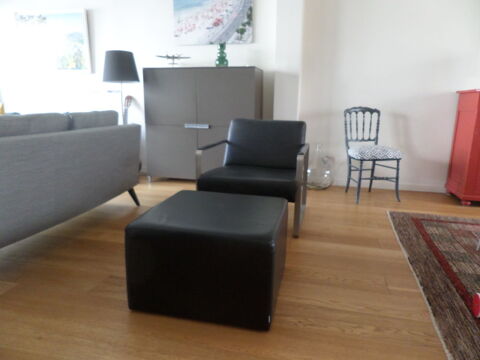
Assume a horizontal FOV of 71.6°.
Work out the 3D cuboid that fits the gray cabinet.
[{"bbox_3d":[-0.404,-0.581,3.751,1.233,1.264,0.389,4,12,14],"label":"gray cabinet"}]

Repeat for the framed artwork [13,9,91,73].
[{"bbox_3d":[-2.470,-1.780,4.327,1.172,0.729,0.034,4,12,14],"label":"framed artwork"}]

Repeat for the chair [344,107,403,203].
[{"bbox_3d":[1.298,-0.260,3.270,0.462,0.886,0.443,-1,12,-11],"label":"chair"}]

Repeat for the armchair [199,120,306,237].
[{"bbox_3d":[0.140,-0.074,2.603,0.714,0.769,0.735,4,12,13],"label":"armchair"}]

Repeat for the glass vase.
[{"bbox_3d":[0.905,-0.150,3.701,0.295,0.479,0.295,1,12,0],"label":"glass vase"}]

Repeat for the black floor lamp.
[{"bbox_3d":[-1.307,-0.693,3.768,0.393,1.450,0.393,1,12,0],"label":"black floor lamp"}]

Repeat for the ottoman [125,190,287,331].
[{"bbox_3d":[-0.109,0.332,1.597,0.608,0.389,0.566,4,12,13],"label":"ottoman"}]

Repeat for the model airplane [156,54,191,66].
[{"bbox_3d":[-0.729,-1.293,3.659,0.408,0.158,0.265,-1,12,-10],"label":"model airplane"}]

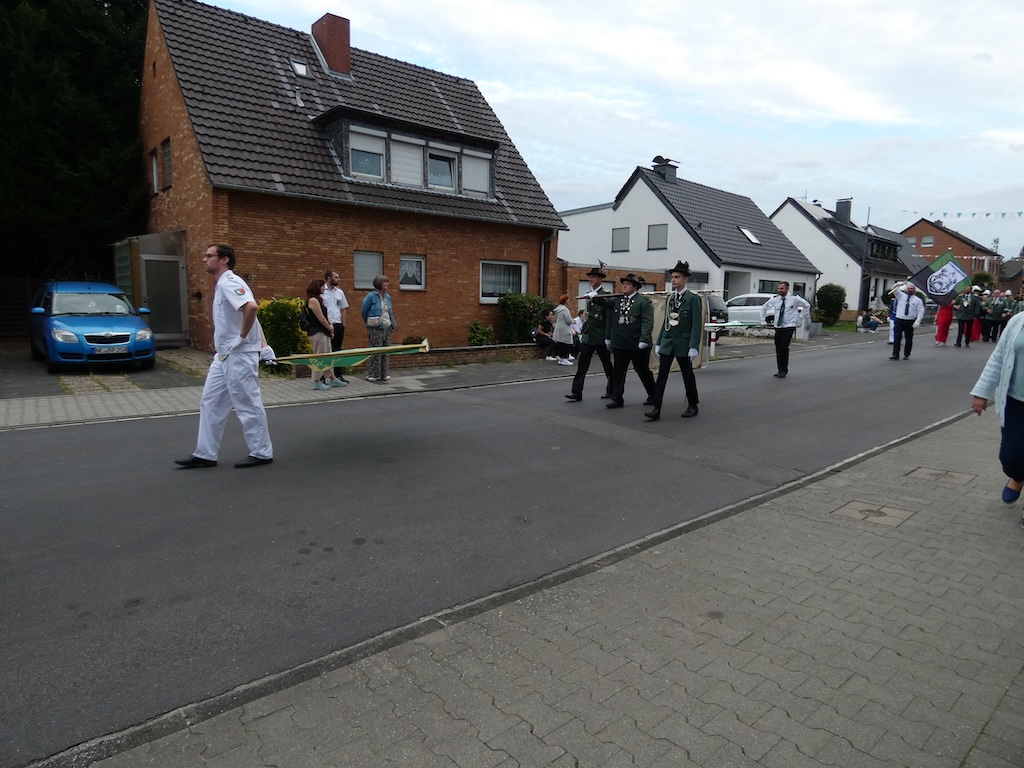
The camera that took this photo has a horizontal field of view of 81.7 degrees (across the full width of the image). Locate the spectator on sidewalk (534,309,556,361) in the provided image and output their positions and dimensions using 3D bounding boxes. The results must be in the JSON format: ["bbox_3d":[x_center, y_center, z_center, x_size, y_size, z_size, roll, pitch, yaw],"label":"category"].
[{"bbox_3d":[0.776,-1.113,13.300,0.620,1.150,0.460,6,9,30],"label":"spectator on sidewalk"}]

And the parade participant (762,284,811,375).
[{"bbox_3d":[5.142,-1.014,11.122,0.450,1.800,0.880,-6,11,-40],"label":"parade participant"}]

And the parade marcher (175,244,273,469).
[{"bbox_3d":[-2.366,-0.217,4.919,0.780,1.844,0.520,-5,10,-36],"label":"parade marcher"}]

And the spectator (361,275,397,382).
[{"bbox_3d":[-2.145,-0.896,9.579,0.450,1.711,0.560,7,10,36],"label":"spectator"}]

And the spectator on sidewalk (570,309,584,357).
[{"bbox_3d":[1.495,-1.141,13.500,0.600,1.100,0.460,6,9,30],"label":"spectator on sidewalk"}]

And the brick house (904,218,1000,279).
[{"bbox_3d":[42.862,-11.679,60.079,9.700,9.200,8.000,-6,11,-39],"label":"brick house"}]

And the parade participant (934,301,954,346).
[{"bbox_3d":[13.785,-2.101,18.900,0.420,1.720,0.500,-7,11,-43],"label":"parade participant"}]

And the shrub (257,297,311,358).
[{"bbox_3d":[-4.205,-0.913,10.700,1.200,1.250,1.100,-5,10,-39],"label":"shrub"}]

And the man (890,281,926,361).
[{"bbox_3d":[9.604,-1.527,14.366,0.500,1.897,0.800,-6,11,-40],"label":"man"}]

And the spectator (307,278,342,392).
[{"bbox_3d":[-2.801,-0.744,8.884,0.500,1.641,0.500,3,8,14],"label":"spectator"}]

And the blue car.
[{"bbox_3d":[-8.370,-1.190,11.730,1.750,1.620,4.200,-6,11,-42],"label":"blue car"}]

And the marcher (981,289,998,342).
[{"bbox_3d":[16.448,-2.353,20.400,0.420,1.780,0.550,-7,11,-43],"label":"marcher"}]

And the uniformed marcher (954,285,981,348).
[{"bbox_3d":[13.912,-2.040,18.069,0.480,1.852,0.650,-6,11,-40],"label":"uniformed marcher"}]

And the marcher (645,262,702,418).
[{"bbox_3d":[1.943,-0.512,7.116,0.750,1.888,0.560,-6,11,-40],"label":"marcher"}]

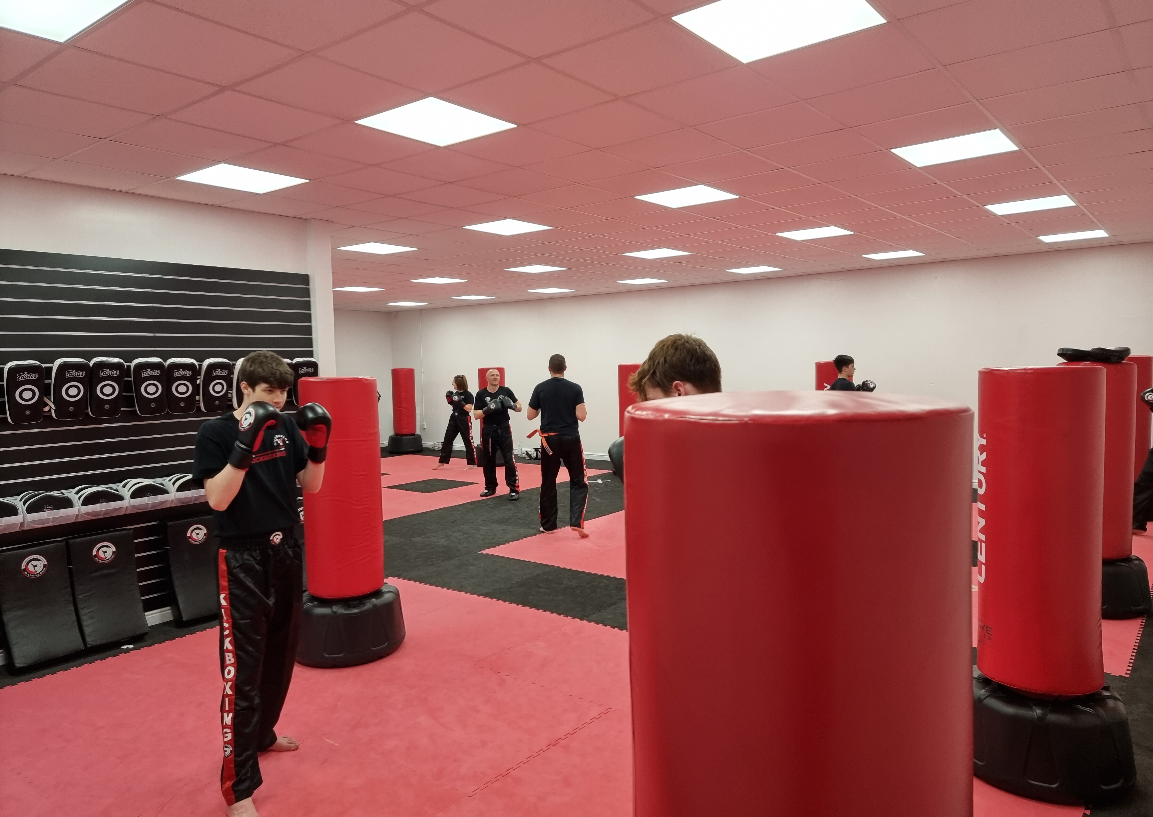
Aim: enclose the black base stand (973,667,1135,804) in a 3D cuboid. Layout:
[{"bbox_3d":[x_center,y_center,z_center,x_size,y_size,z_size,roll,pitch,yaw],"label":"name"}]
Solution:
[{"bbox_3d":[1.931,1.337,3.375,0.670,0.330,0.670,-1,3,0],"label":"black base stand"}]

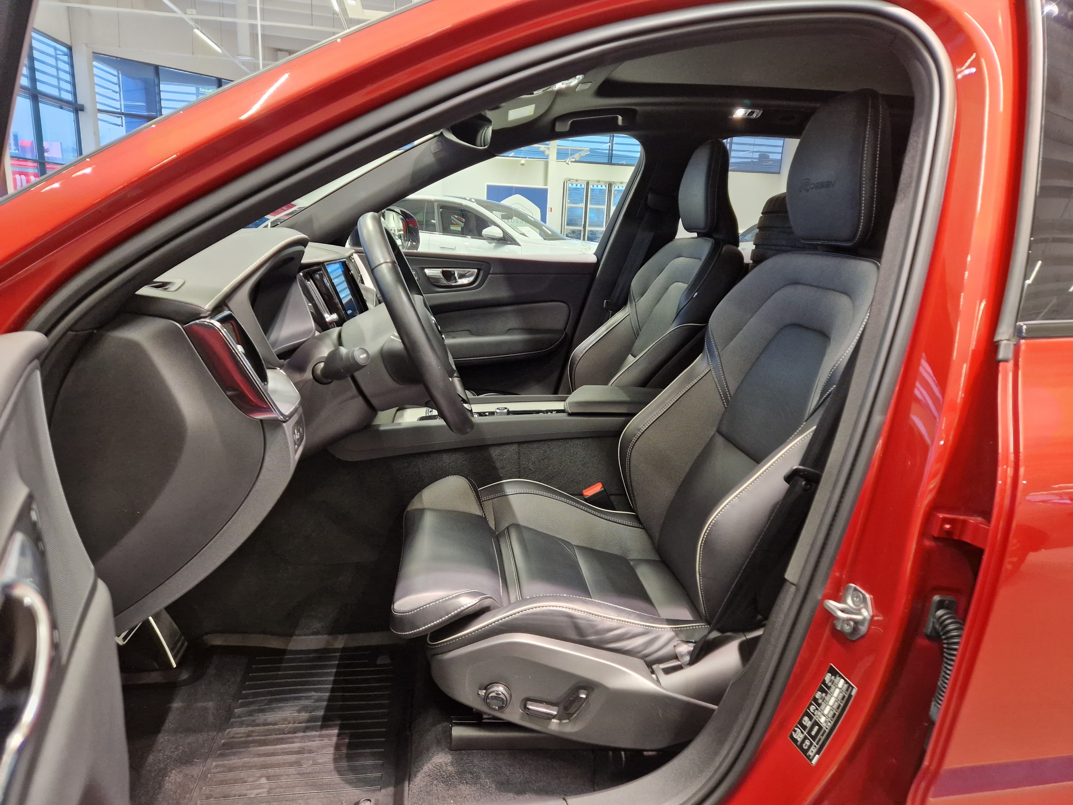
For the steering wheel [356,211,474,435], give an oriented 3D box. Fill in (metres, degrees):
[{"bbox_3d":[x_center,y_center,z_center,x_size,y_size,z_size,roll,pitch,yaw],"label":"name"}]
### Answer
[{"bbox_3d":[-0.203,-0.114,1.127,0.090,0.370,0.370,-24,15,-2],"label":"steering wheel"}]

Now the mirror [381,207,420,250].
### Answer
[{"bbox_3d":[-0.494,-0.568,2.326,0.170,0.170,0.240,5,13,9],"label":"mirror"}]

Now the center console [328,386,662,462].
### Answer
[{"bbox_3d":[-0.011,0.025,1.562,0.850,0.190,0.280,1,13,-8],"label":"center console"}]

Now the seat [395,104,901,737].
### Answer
[{"bbox_3d":[0.171,-0.025,1.198,0.820,0.990,0.560,1,13,-8],"label":"seat"}]

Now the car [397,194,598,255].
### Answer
[{"bbox_3d":[-0.947,-1.825,9.205,4.620,1.610,1.880,8,14,21],"label":"car"}]

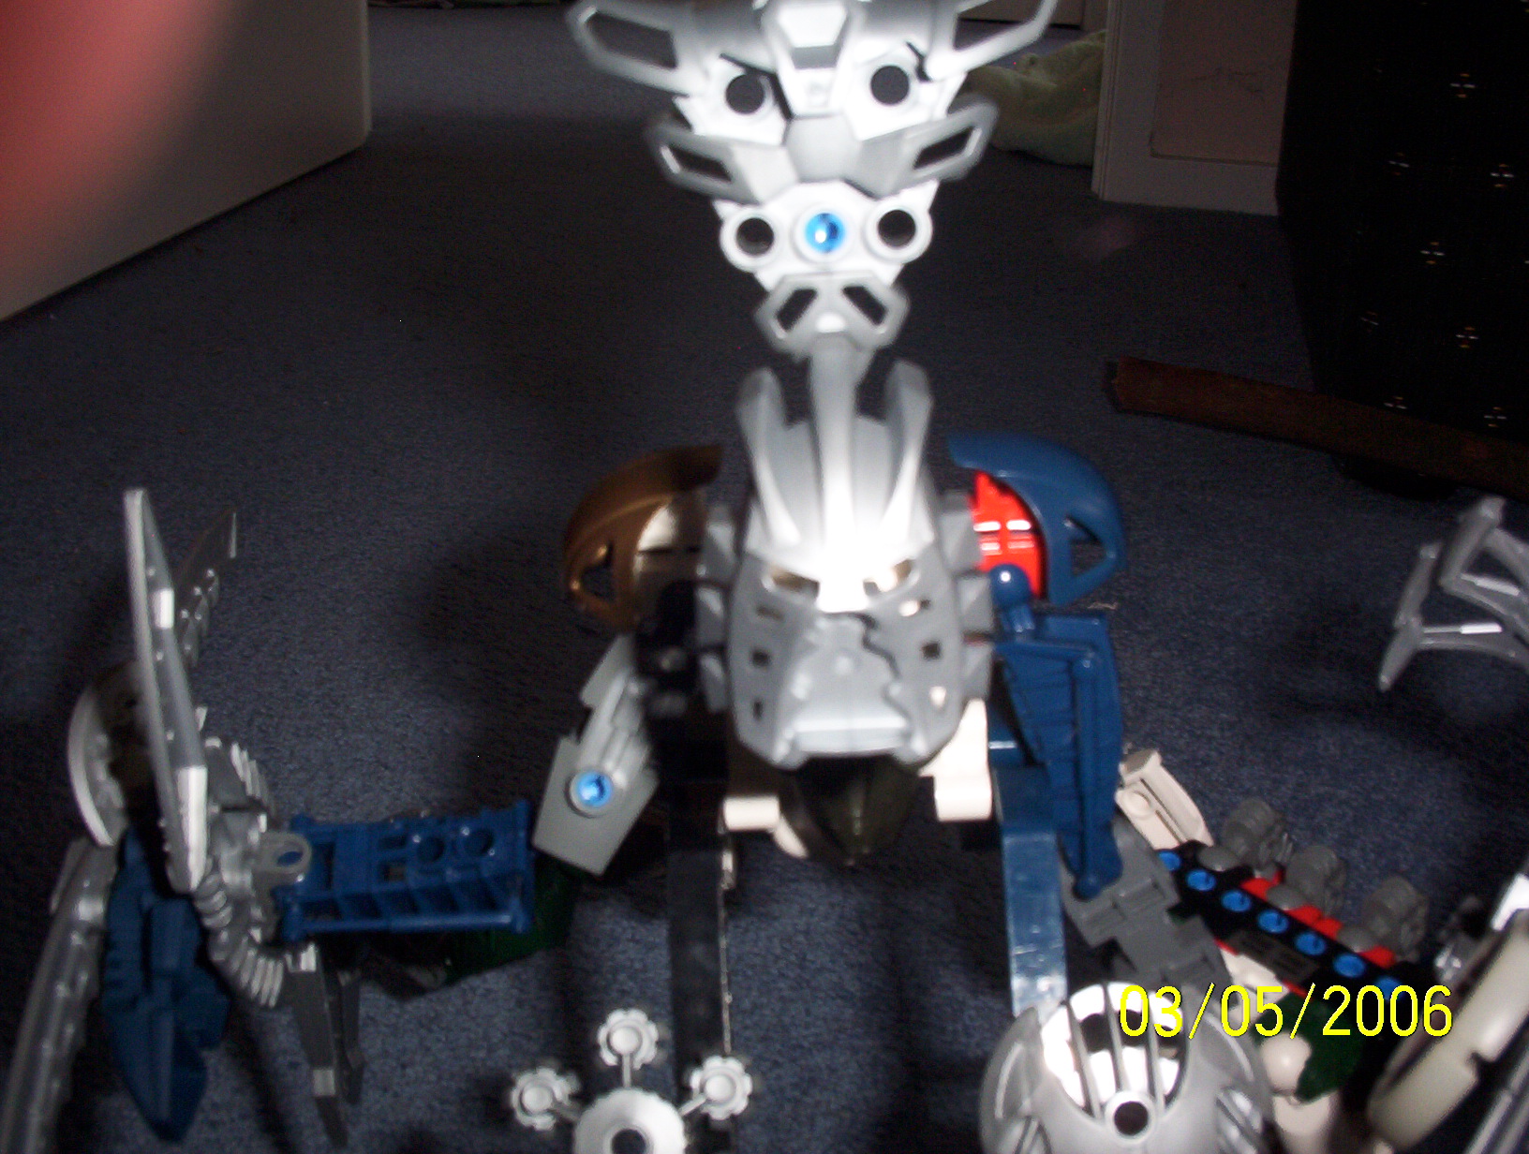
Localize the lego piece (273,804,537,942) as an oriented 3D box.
[{"bbox_3d":[-0.058,0.047,0.281,0.041,0.013,0.022,-2,59,-5],"label":"lego piece"}]

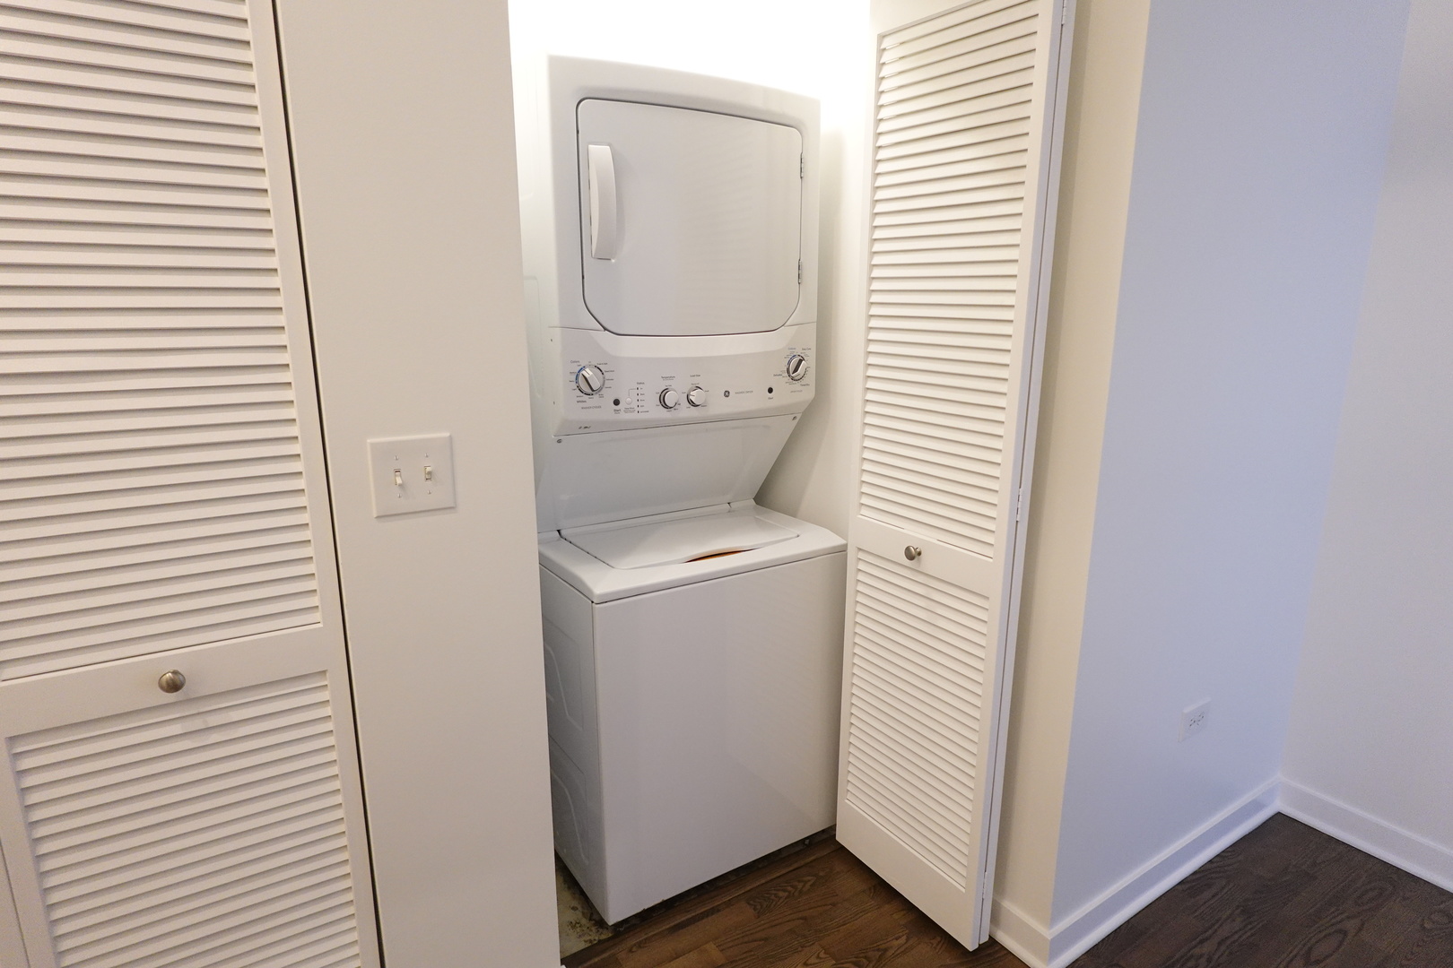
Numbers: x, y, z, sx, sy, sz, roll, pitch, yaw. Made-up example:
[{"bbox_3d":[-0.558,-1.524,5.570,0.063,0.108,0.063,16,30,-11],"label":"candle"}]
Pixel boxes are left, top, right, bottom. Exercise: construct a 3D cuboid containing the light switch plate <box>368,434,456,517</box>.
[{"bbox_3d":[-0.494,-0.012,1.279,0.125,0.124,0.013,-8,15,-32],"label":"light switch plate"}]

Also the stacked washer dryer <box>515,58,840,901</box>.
[{"bbox_3d":[-0.195,0.007,2.152,0.684,1.901,0.791,-8,15,-32],"label":"stacked washer dryer"}]

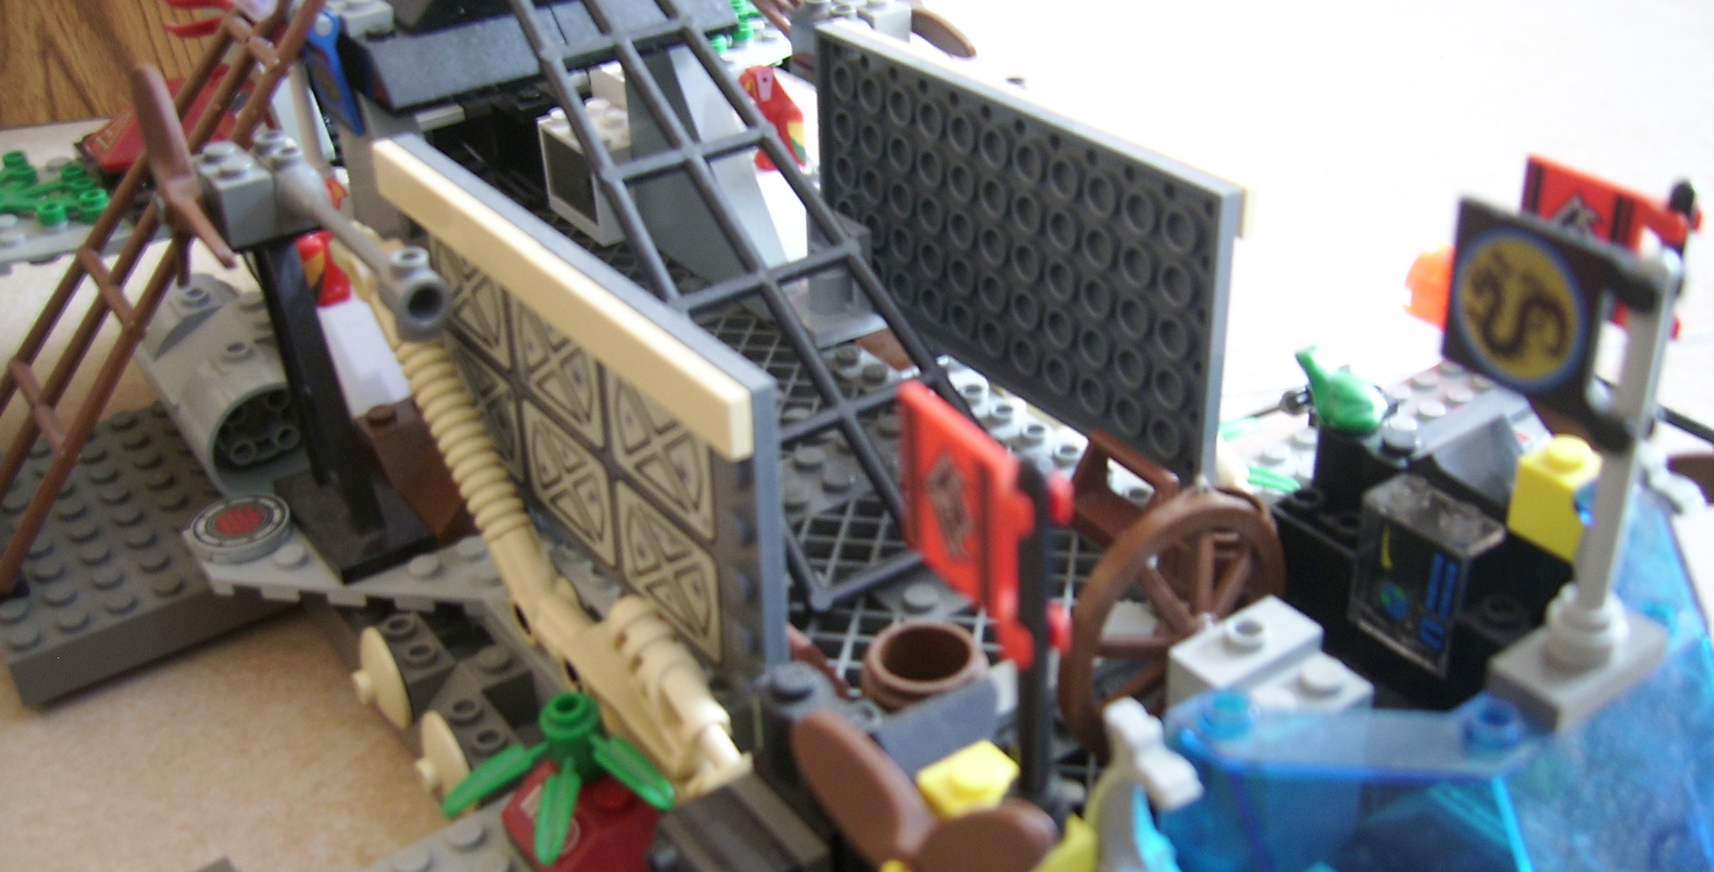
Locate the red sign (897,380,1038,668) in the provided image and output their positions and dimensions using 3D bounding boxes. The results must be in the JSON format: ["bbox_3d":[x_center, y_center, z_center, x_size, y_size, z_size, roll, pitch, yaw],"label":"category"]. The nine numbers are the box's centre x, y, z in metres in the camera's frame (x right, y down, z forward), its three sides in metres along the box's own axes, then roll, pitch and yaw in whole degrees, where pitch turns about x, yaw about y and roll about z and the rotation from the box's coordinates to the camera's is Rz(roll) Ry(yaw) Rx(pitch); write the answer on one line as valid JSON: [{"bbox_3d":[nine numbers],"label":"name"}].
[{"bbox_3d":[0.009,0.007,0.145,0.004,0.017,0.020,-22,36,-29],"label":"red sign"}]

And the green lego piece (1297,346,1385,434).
[{"bbox_3d":[0.064,-0.006,0.227,0.007,0.011,0.011,-22,36,-29],"label":"green lego piece"}]

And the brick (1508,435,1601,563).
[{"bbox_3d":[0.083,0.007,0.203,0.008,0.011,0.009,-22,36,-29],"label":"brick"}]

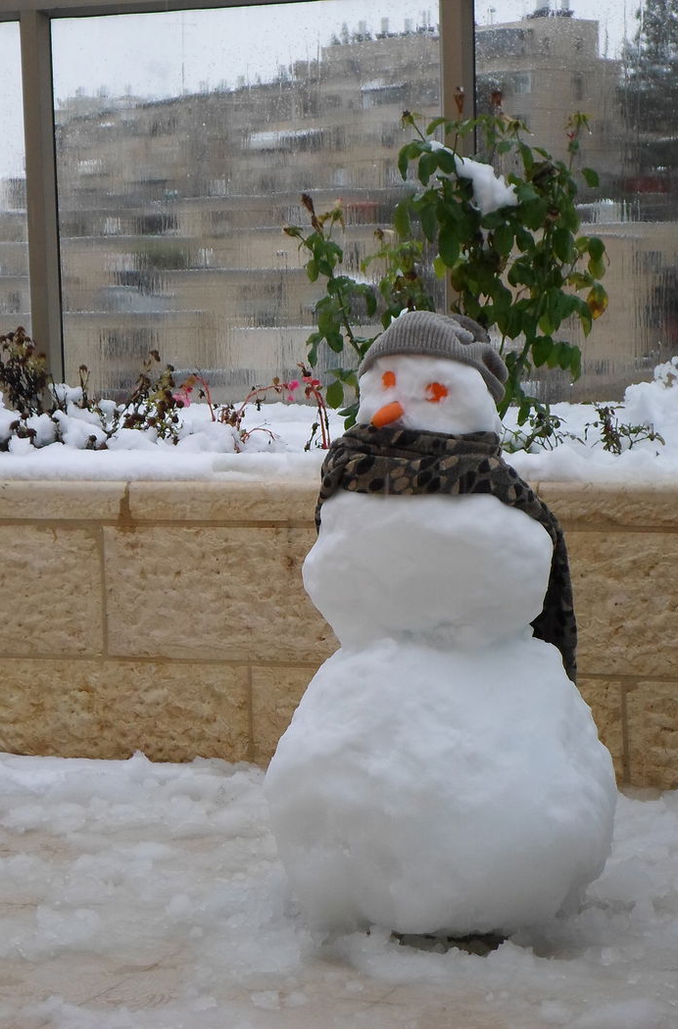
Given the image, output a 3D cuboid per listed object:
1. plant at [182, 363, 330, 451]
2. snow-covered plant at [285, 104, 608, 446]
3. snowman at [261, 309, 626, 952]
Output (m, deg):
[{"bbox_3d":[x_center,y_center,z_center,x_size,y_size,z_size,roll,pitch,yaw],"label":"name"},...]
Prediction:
[{"bbox_3d":[-0.163,-0.211,5.200,0.280,0.175,0.200,1,5,22],"label":"plant"},{"bbox_3d":[0.209,-0.465,5.150,0.640,0.680,0.500,1,5,22],"label":"snow-covered plant"},{"bbox_3d":[0.137,0.148,3.550,0.470,0.835,0.450,1,5,22],"label":"snowman"}]

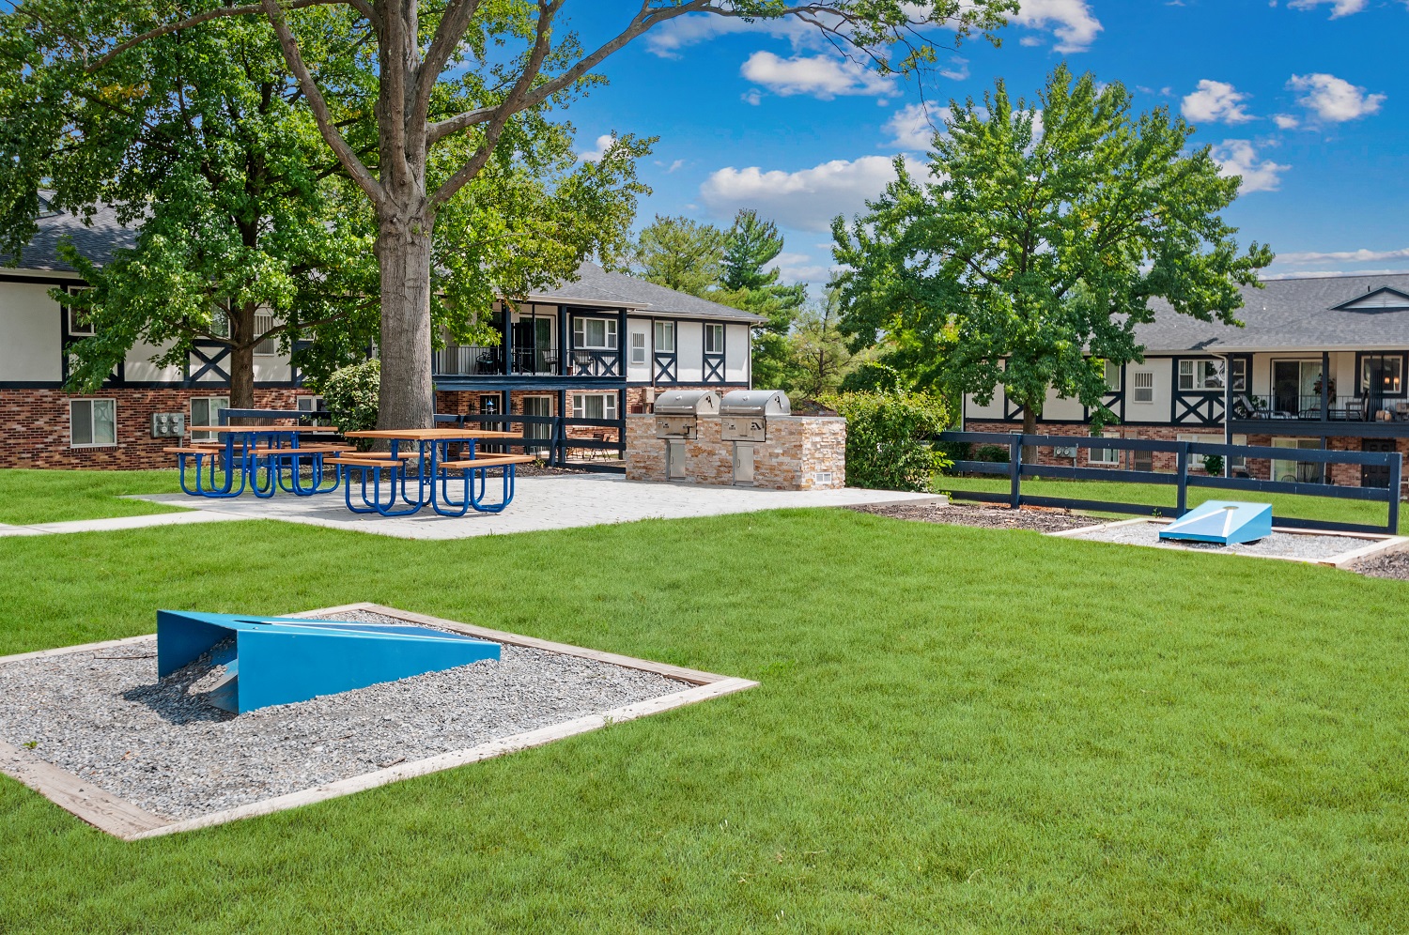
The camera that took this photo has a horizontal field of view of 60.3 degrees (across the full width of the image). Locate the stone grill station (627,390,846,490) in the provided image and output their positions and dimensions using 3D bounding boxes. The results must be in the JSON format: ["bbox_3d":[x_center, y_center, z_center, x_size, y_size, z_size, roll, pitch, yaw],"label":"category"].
[{"bbox_3d":[0.331,-0.394,15.562,2.852,1.200,1.004,3,5,40],"label":"stone grill station"}]

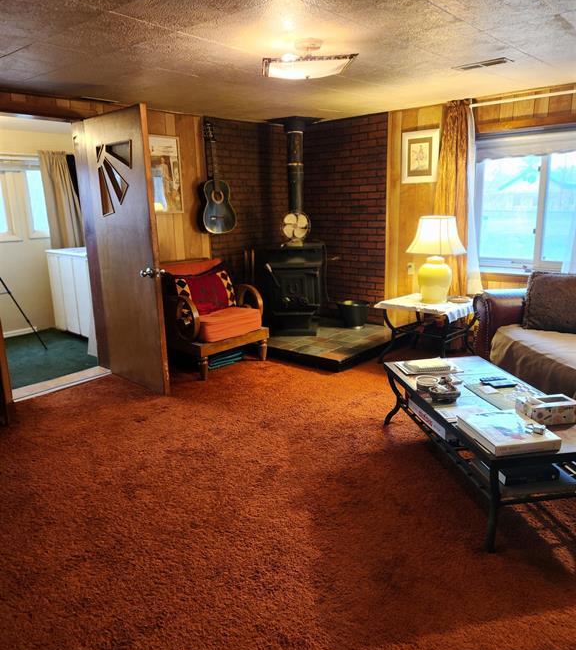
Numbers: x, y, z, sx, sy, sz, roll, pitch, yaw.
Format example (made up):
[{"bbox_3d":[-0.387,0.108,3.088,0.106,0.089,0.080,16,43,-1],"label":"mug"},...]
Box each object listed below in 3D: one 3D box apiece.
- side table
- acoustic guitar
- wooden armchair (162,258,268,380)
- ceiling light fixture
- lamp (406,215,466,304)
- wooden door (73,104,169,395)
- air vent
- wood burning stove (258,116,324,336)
[{"bbox_3d":[1.195,0.064,4.336,0.610,0.520,0.700,11,18,41],"label":"side table"},{"bbox_3d":[-0.688,-1.352,4.765,0.115,0.990,0.385,11,21,41],"label":"acoustic guitar"},{"bbox_3d":[-0.667,-0.106,4.493,0.750,0.870,0.730,-13,18,-40],"label":"wooden armchair"},{"bbox_3d":[0.093,-1.323,2.567,0.420,0.166,0.420,-1,14,0],"label":"ceiling light fixture"},{"bbox_3d":[1.217,-0.535,4.216,0.490,0.700,0.490,11,18,41],"label":"lamp"},{"bbox_3d":[-1.207,-0.537,3.853,0.760,2.010,0.045,11,18,41],"label":"wooden door"},{"bbox_3d":[1.167,-1.550,3.068,0.330,0.020,0.135,11,18,41],"label":"air vent"},{"bbox_3d":[0.045,-0.953,4.952,0.580,2.023,0.700,-2,14,-1],"label":"wood burning stove"}]

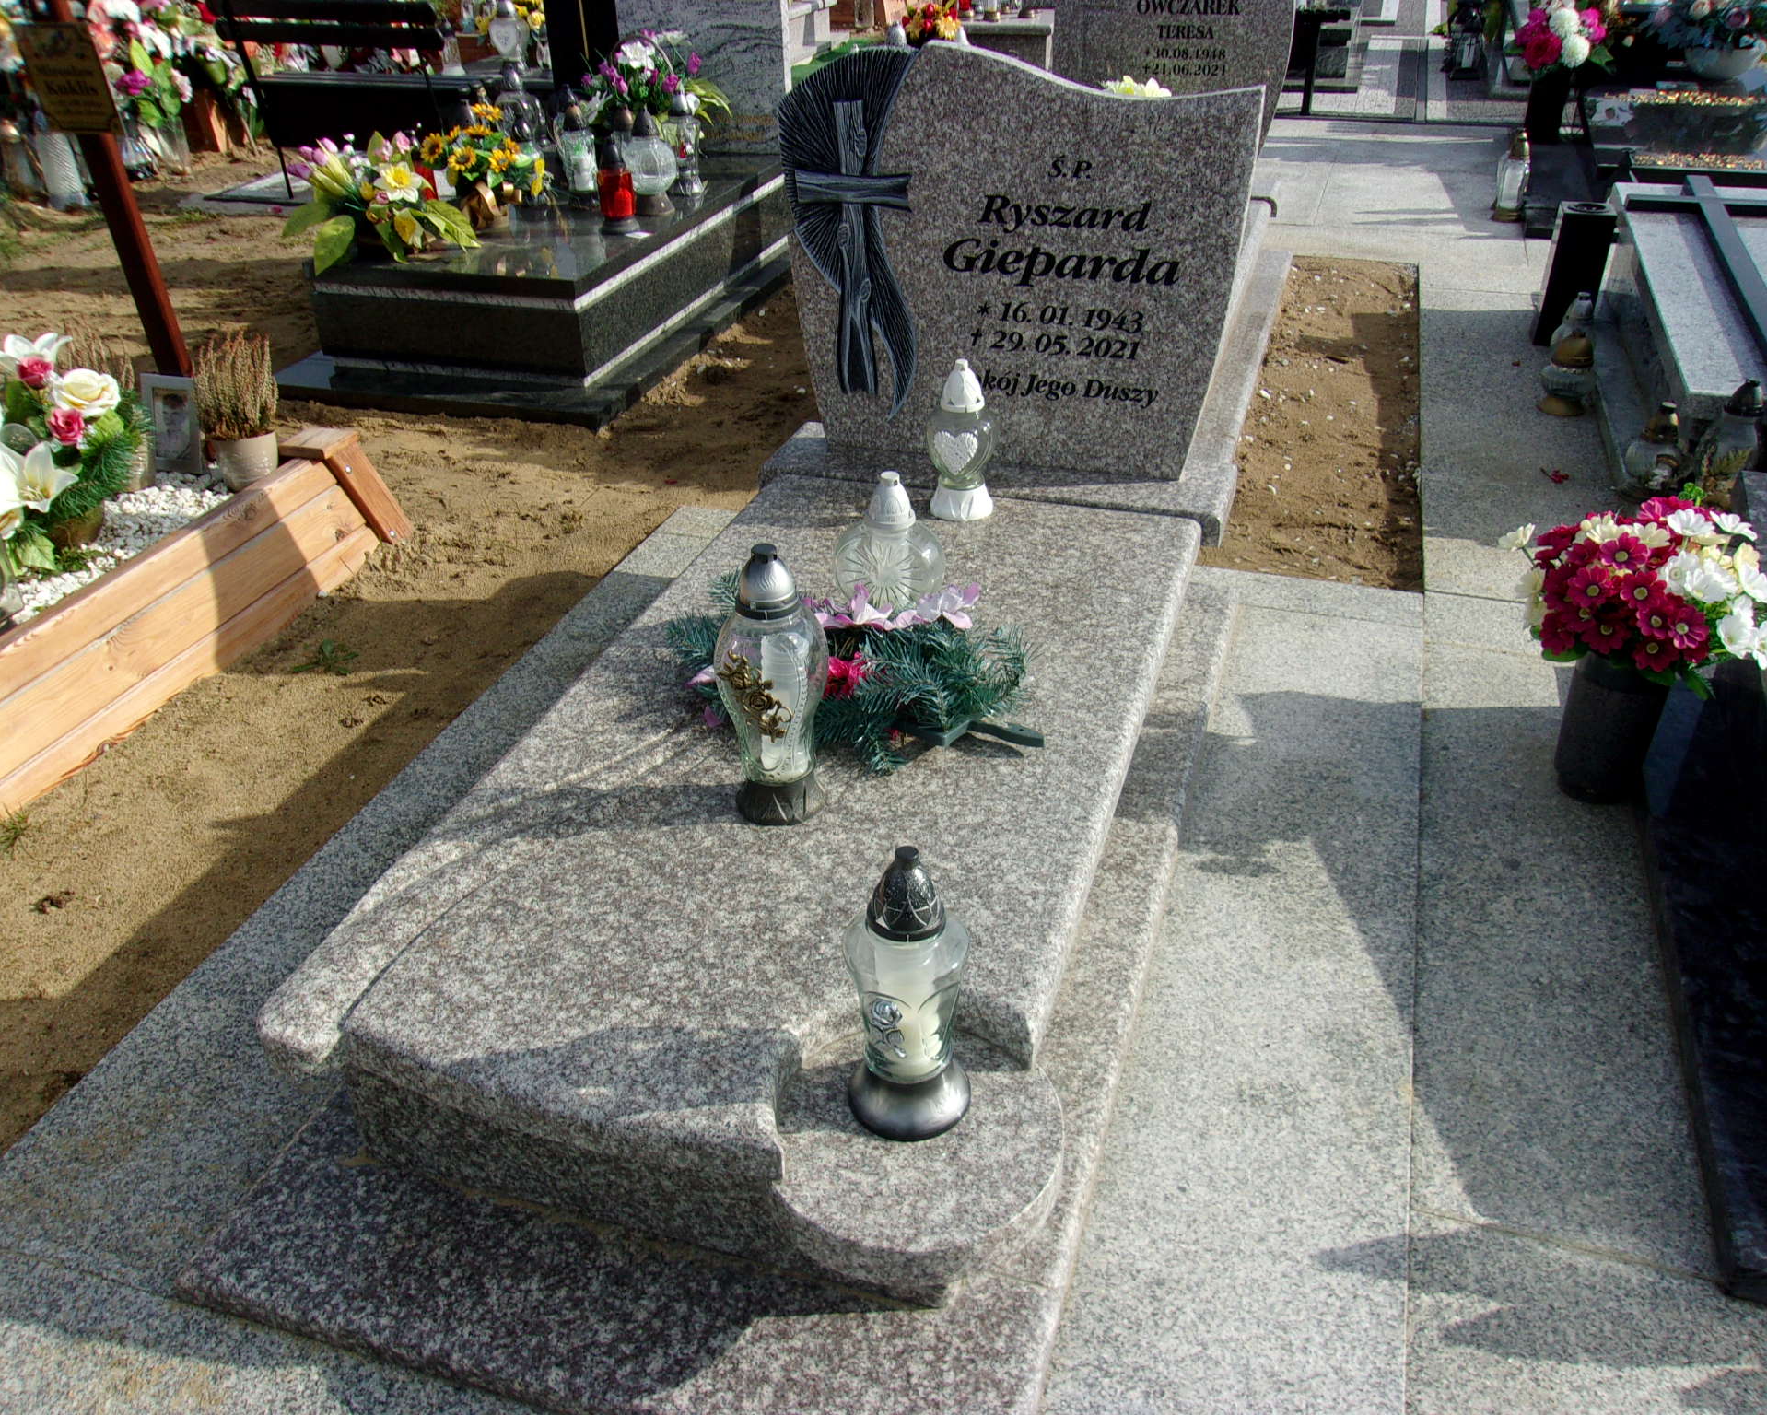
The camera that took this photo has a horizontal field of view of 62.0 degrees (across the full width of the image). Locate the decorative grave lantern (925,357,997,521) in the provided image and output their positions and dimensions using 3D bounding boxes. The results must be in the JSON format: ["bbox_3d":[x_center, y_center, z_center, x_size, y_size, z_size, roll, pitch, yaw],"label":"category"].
[{"bbox_3d":[0.139,-0.477,2.581,0.118,0.275,0.114,4,33,7],"label":"decorative grave lantern"}]

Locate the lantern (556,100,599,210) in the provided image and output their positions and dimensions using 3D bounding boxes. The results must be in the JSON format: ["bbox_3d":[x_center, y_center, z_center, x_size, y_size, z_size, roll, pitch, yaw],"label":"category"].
[{"bbox_3d":[-0.888,-1.607,4.287,0.110,0.285,0.110,9,33,16],"label":"lantern"}]

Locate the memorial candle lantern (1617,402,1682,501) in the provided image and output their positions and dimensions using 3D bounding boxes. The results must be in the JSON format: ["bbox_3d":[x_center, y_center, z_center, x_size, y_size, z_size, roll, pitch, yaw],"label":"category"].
[{"bbox_3d":[1.770,-0.593,3.359,0.133,0.217,0.133,16,36,25],"label":"memorial candle lantern"}]

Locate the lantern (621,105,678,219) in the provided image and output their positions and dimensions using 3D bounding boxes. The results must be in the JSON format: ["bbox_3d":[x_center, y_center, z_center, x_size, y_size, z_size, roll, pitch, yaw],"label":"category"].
[{"bbox_3d":[-0.667,-1.565,4.217,0.155,0.280,0.150,-1,32,1],"label":"lantern"}]

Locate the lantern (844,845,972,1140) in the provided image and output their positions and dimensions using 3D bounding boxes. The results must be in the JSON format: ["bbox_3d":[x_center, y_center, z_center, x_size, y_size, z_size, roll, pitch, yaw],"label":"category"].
[{"bbox_3d":[0.027,0.275,1.489,0.128,0.345,0.125,-1,32,0],"label":"lantern"}]

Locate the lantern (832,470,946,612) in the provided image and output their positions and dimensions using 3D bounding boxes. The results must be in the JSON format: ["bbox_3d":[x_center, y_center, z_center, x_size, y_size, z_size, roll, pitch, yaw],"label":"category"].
[{"bbox_3d":[0.007,-0.246,2.236,0.160,0.261,0.121,4,33,7],"label":"lantern"}]

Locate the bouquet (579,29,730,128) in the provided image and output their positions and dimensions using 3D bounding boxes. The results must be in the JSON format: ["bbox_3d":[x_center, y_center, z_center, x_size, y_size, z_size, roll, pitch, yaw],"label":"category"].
[{"bbox_3d":[-0.722,-1.907,4.655,0.440,0.400,0.320,9,33,16],"label":"bouquet"}]

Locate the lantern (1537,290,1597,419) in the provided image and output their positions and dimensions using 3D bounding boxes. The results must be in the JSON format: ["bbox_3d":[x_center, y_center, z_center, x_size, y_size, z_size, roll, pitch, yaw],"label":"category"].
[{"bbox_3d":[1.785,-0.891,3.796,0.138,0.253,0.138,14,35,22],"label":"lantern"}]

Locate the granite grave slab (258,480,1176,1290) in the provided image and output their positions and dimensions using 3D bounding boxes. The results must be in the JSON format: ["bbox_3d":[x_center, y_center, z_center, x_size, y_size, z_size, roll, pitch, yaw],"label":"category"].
[{"bbox_3d":[-0.054,0.123,1.991,0.750,0.289,1.423,9,33,16],"label":"granite grave slab"}]

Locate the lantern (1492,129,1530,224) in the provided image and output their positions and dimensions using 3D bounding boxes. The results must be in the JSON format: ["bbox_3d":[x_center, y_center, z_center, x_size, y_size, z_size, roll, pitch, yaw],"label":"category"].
[{"bbox_3d":[2.352,-1.979,5.462,0.128,0.302,0.125,12,34,19],"label":"lantern"}]

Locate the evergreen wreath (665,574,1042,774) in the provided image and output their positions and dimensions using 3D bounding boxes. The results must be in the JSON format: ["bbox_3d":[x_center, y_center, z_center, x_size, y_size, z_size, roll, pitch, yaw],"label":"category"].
[{"bbox_3d":[-0.040,-0.067,1.910,0.510,0.130,0.320,9,33,16],"label":"evergreen wreath"}]

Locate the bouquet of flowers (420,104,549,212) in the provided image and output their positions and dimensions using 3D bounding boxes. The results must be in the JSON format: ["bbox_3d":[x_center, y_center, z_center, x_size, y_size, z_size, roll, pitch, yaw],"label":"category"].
[{"bbox_3d":[-1.122,-1.554,4.197,0.310,0.300,0.280,9,33,16],"label":"bouquet of flowers"}]

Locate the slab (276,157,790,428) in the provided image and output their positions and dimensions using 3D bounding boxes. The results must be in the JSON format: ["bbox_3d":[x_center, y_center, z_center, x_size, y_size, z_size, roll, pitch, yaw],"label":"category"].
[{"bbox_3d":[-0.927,-1.429,4.606,0.997,0.355,1.908,9,34,15],"label":"slab"}]

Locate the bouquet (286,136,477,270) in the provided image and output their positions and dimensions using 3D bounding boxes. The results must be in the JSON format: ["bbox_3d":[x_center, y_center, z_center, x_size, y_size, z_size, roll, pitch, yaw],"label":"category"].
[{"bbox_3d":[-1.309,-1.354,3.910,0.440,0.310,0.370,9,33,16],"label":"bouquet"}]

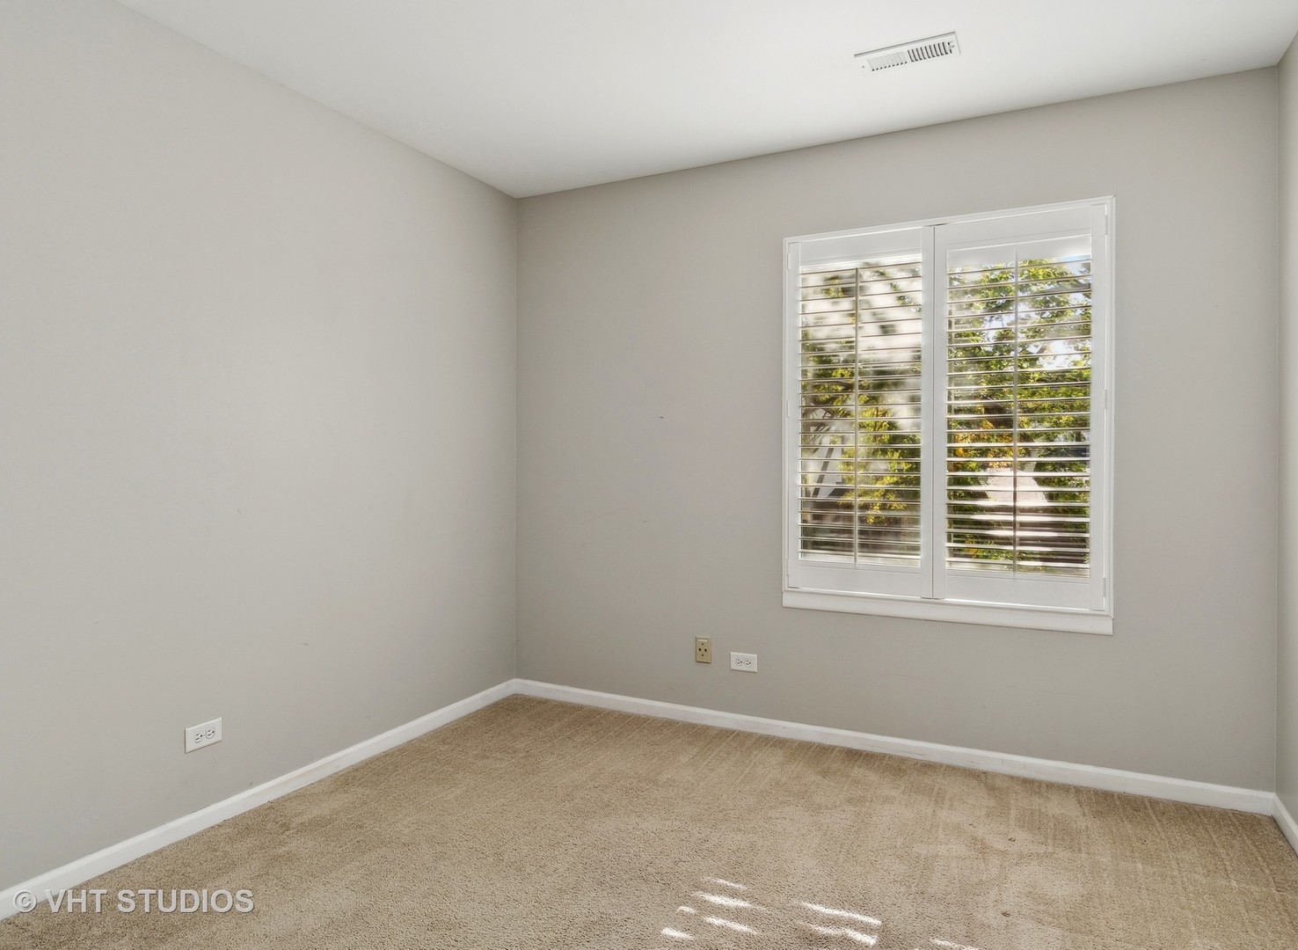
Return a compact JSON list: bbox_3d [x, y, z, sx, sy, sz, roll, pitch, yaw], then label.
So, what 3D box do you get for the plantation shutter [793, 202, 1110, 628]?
[{"bbox_3d":[1.070,-0.218,2.820,1.130,1.430,0.070,0,1,25],"label":"plantation shutter"}]

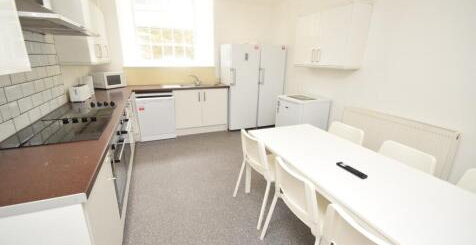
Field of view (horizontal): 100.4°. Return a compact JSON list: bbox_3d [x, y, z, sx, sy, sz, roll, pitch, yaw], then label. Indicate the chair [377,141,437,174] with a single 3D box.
[{"bbox_3d":[1.038,0.601,1.494,0.530,0.800,0.470,-6,19,-23],"label":"chair"}]

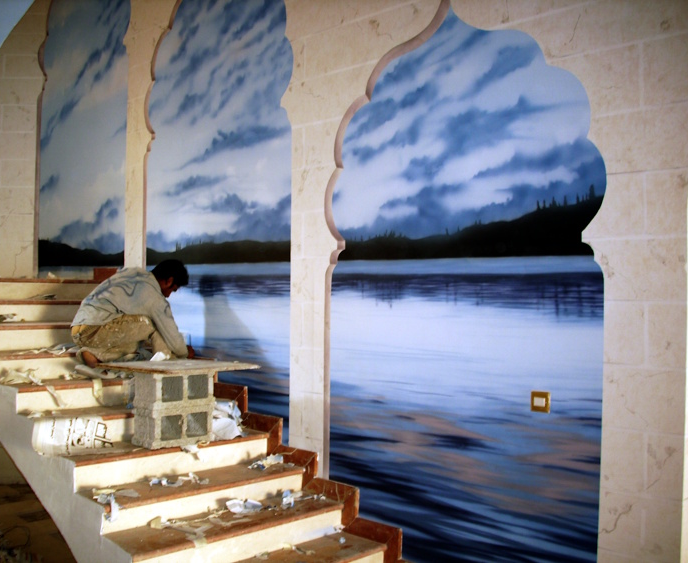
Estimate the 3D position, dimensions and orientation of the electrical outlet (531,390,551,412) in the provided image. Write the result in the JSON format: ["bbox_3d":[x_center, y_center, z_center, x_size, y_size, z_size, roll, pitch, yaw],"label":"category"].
[{"bbox_3d":[0.826,0.508,2.825,0.085,0.086,0.012,0,0,37],"label":"electrical outlet"}]

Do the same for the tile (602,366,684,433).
[{"bbox_3d":[1.054,0.415,2.365,0.281,0.232,0.020,-2,-3,40],"label":"tile"}]

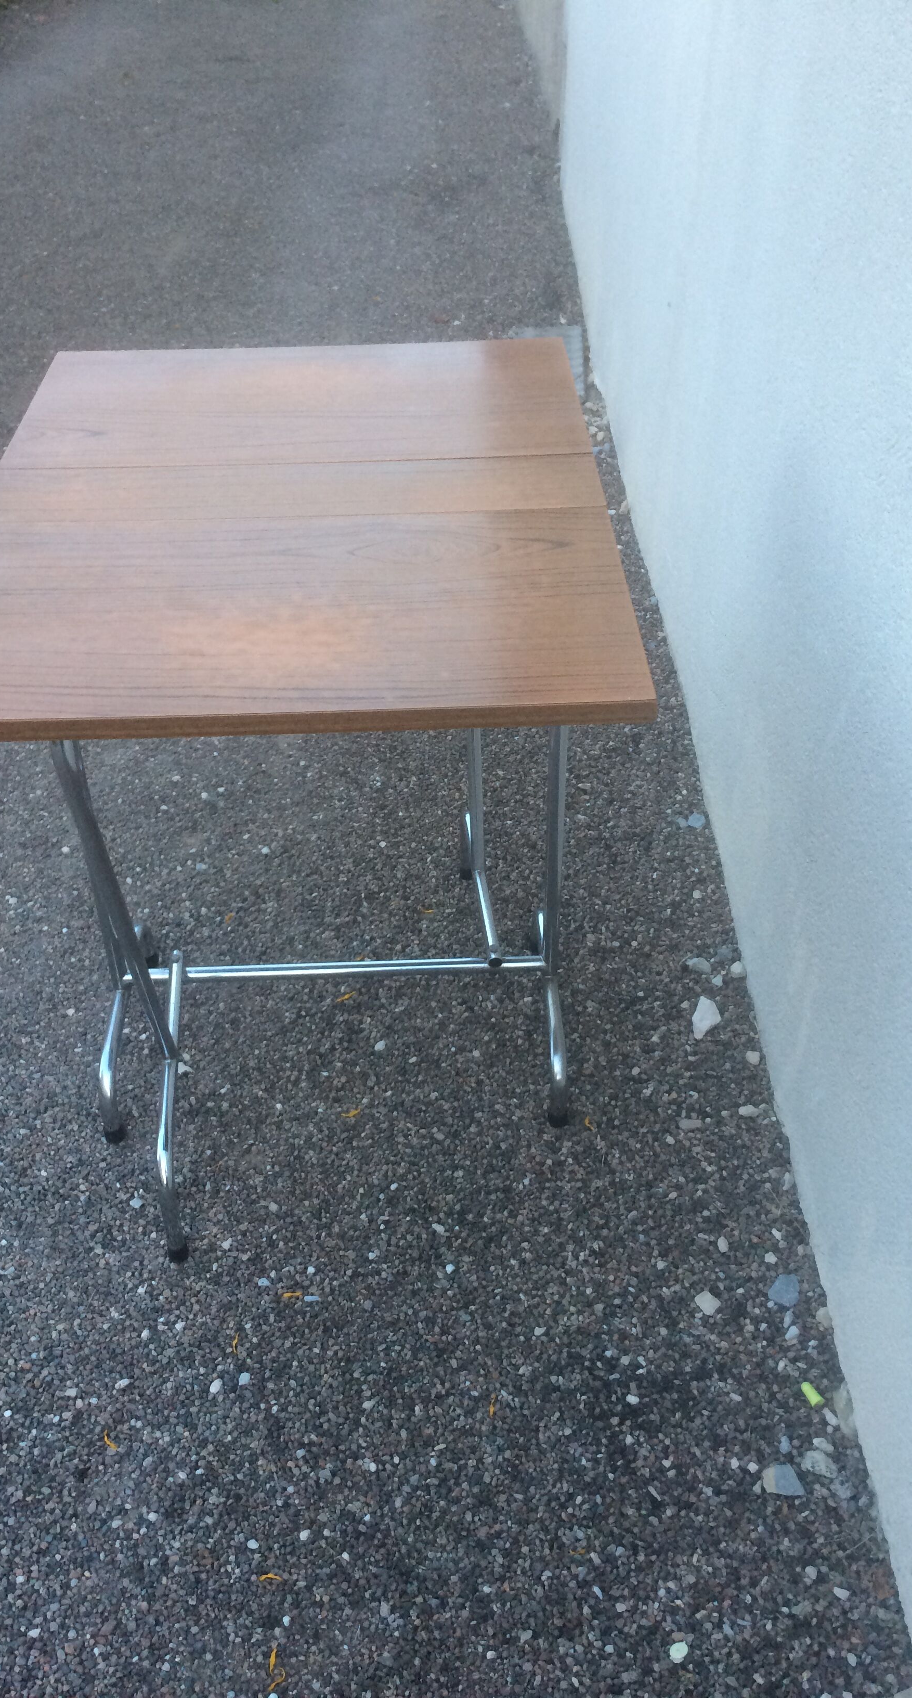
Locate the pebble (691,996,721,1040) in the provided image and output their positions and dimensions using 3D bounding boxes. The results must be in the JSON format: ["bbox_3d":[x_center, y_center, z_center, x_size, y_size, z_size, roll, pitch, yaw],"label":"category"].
[{"bbox_3d":[0.327,0.222,1.857,0.034,0.021,0.060,11,40,15],"label":"pebble"}]

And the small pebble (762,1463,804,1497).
[{"bbox_3d":[0.318,0.612,1.378,0.036,0.012,0.028,-2,39,-1],"label":"small pebble"}]

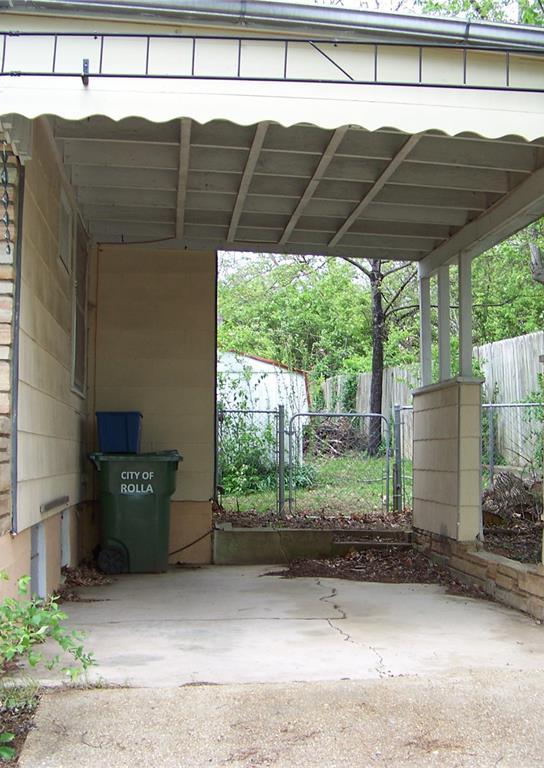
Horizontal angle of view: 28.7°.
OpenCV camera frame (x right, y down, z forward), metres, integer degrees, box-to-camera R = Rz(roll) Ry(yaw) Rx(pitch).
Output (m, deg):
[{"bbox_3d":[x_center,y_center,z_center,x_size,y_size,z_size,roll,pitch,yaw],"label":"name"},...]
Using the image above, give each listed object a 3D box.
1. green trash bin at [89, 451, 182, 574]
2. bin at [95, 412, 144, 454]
[{"bbox_3d":[-1.304,1.212,10.192,0.870,1.135,0.700,0,-4,-6],"label":"green trash bin"},{"bbox_3d":[-1.466,0.468,10.152,0.430,0.395,0.550,0,-4,-6],"label":"bin"}]

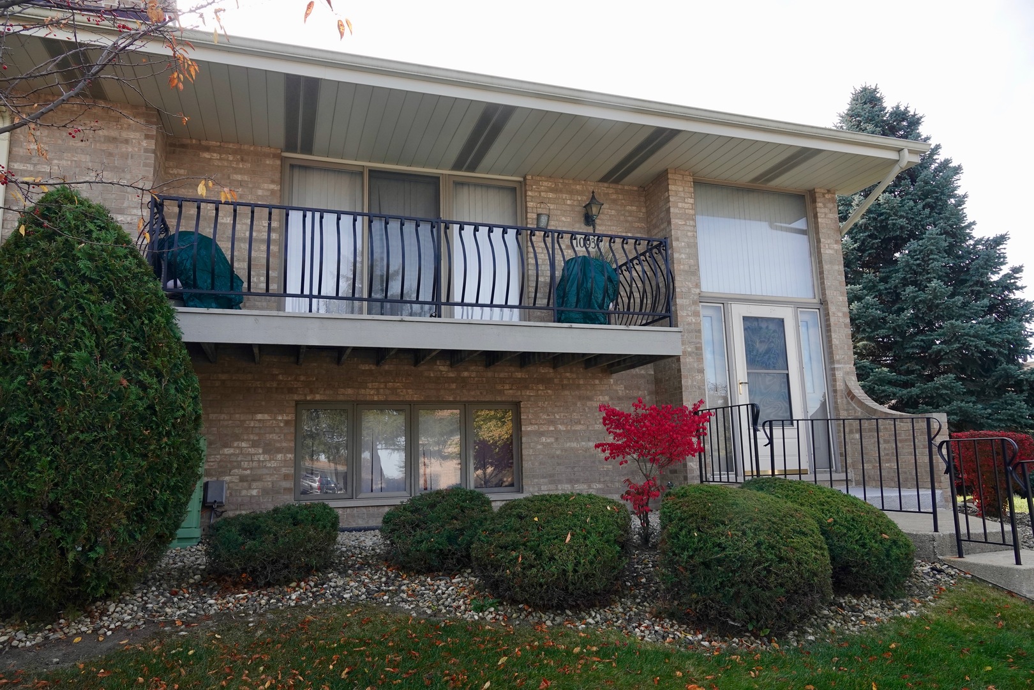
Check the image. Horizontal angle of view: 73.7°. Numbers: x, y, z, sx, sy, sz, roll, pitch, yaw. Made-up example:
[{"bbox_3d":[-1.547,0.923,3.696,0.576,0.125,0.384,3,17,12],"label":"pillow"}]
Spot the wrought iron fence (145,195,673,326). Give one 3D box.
[{"bbox_3d":[-0.913,-0.597,6.933,5.020,0.940,1.630,2,-10,-18],"label":"wrought iron fence"}]

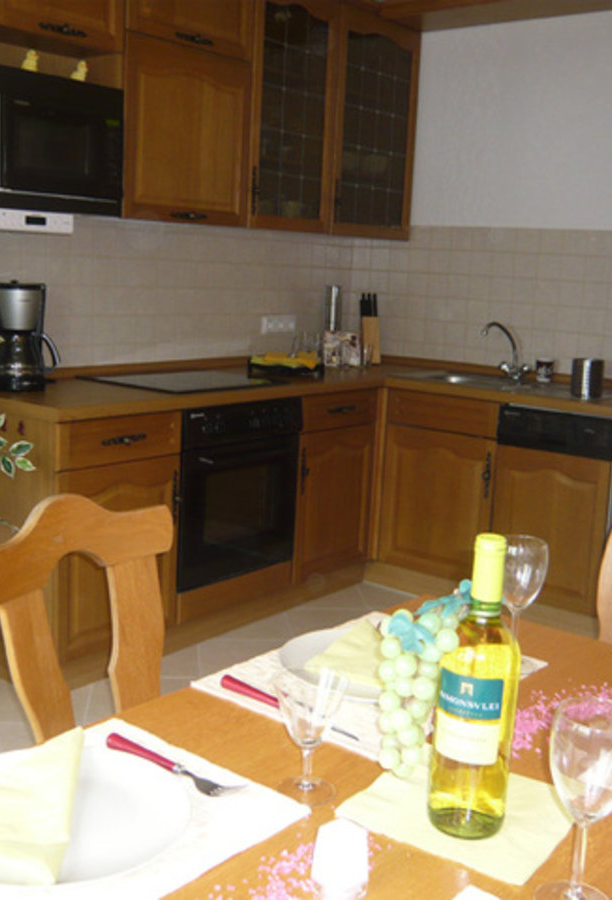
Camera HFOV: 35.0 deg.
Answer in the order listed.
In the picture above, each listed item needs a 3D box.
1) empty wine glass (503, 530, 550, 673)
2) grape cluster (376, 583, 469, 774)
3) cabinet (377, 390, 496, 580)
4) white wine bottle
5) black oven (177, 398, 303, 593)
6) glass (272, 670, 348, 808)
[{"bbox_3d":[0.299,0.212,1.372,0.079,0.175,0.079,5,10,13],"label":"empty wine glass"},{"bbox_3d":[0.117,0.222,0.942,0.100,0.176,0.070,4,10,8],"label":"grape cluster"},{"bbox_3d":[0.669,0.114,4.041,0.536,0.723,0.565,11,13,37],"label":"cabinet"},{"bbox_3d":[0.168,0.224,0.936,0.076,0.291,0.076,8,11,26],"label":"white wine bottle"},{"bbox_3d":[-0.427,0.101,3.497,0.545,0.606,0.597,11,13,37],"label":"black oven"},{"bbox_3d":[0.006,0.291,0.990,0.075,0.124,0.075,3,10,1],"label":"glass"}]

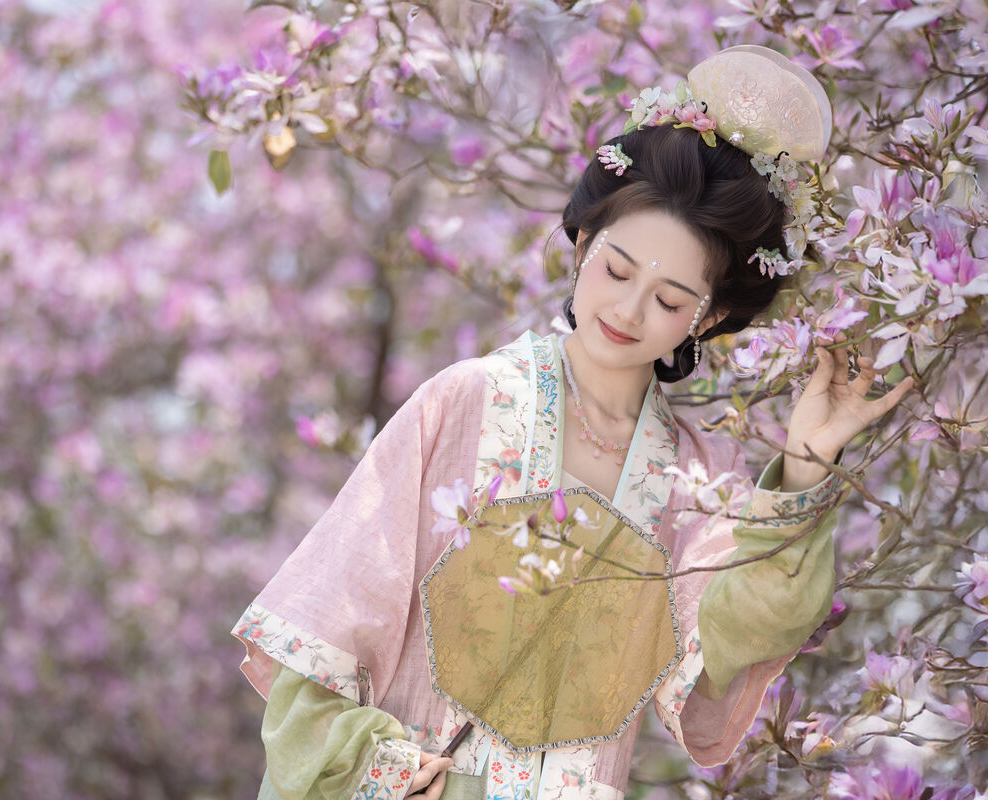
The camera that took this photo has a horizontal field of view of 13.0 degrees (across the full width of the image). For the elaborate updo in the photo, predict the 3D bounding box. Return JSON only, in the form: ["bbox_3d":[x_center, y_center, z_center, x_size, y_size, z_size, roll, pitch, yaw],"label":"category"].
[{"bbox_3d":[0.187,-0.162,4.620,0.235,0.240,0.235,31,15,5],"label":"elaborate updo"}]

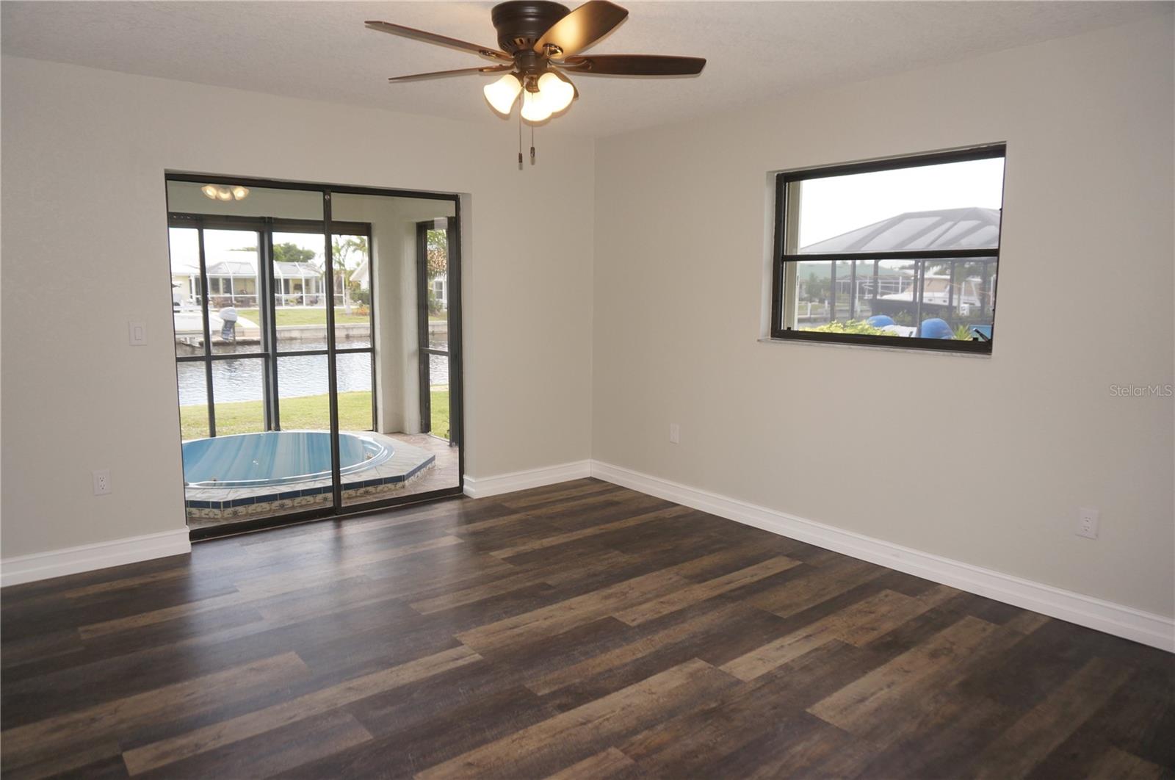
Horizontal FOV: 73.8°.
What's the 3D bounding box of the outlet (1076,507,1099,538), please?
[{"bbox_3d":[2.094,0.560,3.275,0.011,0.119,0.072,-6,10,-38],"label":"outlet"}]

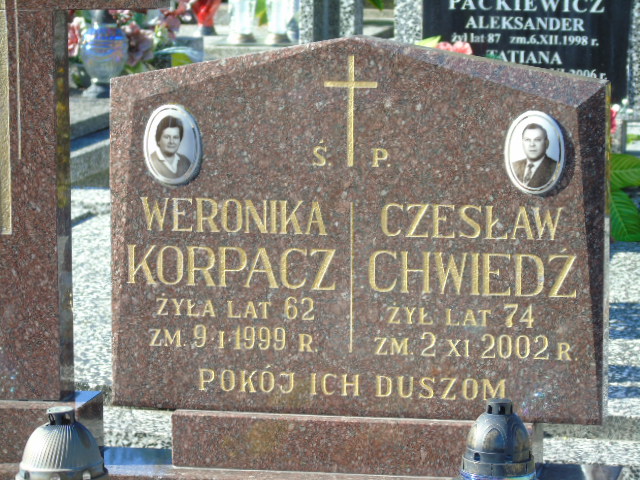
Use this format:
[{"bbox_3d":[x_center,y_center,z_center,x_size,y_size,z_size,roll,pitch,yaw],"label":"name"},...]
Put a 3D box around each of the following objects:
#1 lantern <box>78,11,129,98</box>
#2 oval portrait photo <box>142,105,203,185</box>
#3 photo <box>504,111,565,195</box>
[{"bbox_3d":[-0.576,-0.516,7.000,0.128,0.275,0.128,0,7,0],"label":"lantern"},{"bbox_3d":[-0.224,-0.144,3.985,0.089,0.122,0.012,2,6,14],"label":"oval portrait photo"},{"bbox_3d":[0.315,-0.128,3.850,0.089,0.122,0.012,2,6,14],"label":"photo"}]

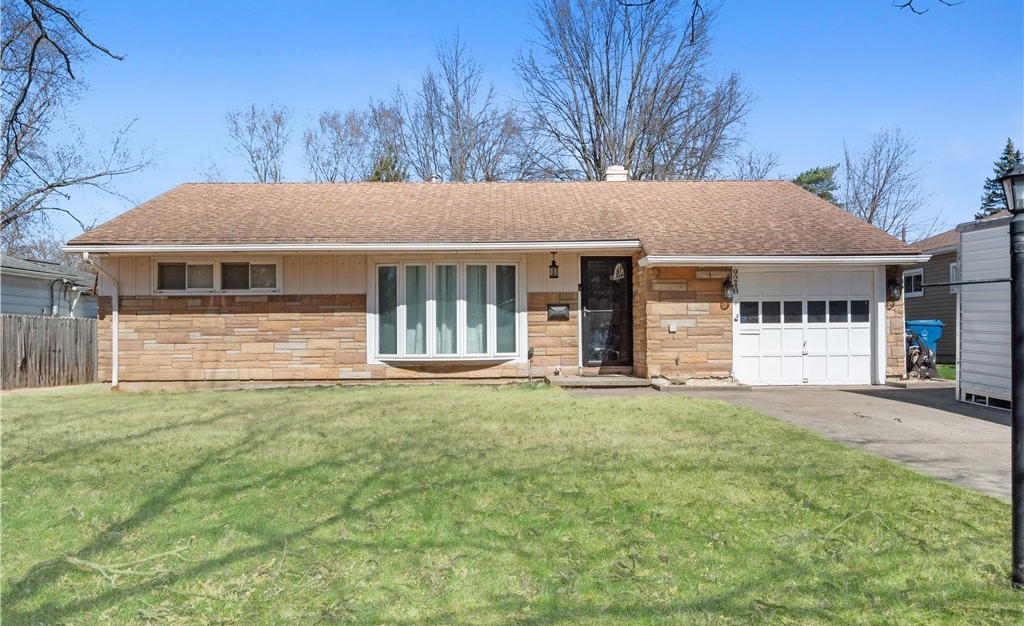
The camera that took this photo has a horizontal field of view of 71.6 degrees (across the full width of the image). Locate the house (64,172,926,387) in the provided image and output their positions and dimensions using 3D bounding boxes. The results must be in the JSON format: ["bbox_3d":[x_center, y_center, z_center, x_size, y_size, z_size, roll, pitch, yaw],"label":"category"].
[{"bbox_3d":[-0.600,-0.940,16.800,14.800,4.500,10.200,0,0,-1],"label":"house"}]

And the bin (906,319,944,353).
[{"bbox_3d":[7.830,0.680,13.800,0.840,1.100,0.680,0,0,6],"label":"bin"}]

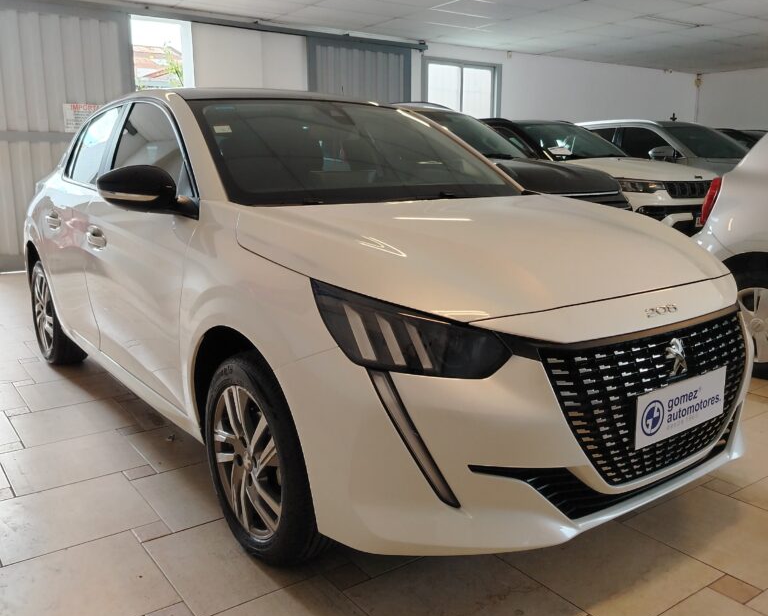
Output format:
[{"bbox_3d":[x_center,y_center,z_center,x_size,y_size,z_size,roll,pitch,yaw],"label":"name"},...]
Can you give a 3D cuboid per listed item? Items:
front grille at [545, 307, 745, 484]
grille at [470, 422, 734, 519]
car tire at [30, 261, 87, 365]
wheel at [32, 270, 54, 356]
[{"bbox_3d":[0.698,0.222,1.765,0.830,0.355,0.150,-9,14,-35],"label":"front grille"},{"bbox_3d":[0.679,0.372,1.823,1.100,0.170,0.180,-9,14,-35],"label":"grille"},{"bbox_3d":[-1.802,0.018,3.918,0.200,0.620,0.620,-9,14,-35],"label":"car tire"},{"bbox_3d":[-1.812,0.019,3.910,0.170,0.450,0.450,-9,14,-35],"label":"wheel"}]

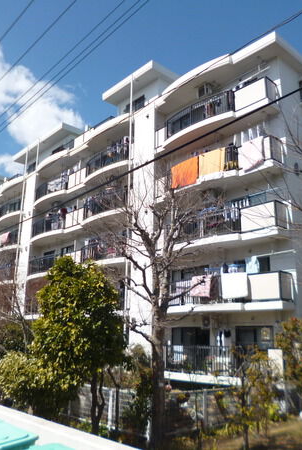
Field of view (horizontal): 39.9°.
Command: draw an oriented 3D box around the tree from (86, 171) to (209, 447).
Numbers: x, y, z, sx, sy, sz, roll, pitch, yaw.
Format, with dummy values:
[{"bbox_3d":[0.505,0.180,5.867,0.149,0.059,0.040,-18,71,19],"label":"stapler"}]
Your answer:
[{"bbox_3d":[-0.030,1.642,8.989,2.650,5.950,2.650,1,-16,0],"label":"tree"}]

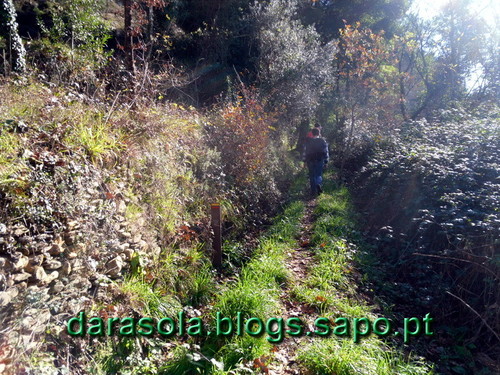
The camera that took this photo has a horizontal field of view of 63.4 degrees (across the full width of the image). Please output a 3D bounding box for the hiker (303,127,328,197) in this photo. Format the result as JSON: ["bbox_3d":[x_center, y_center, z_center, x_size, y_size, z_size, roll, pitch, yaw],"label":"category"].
[{"bbox_3d":[1.641,-0.642,10.100,0.600,1.730,0.480,1,6,6],"label":"hiker"}]

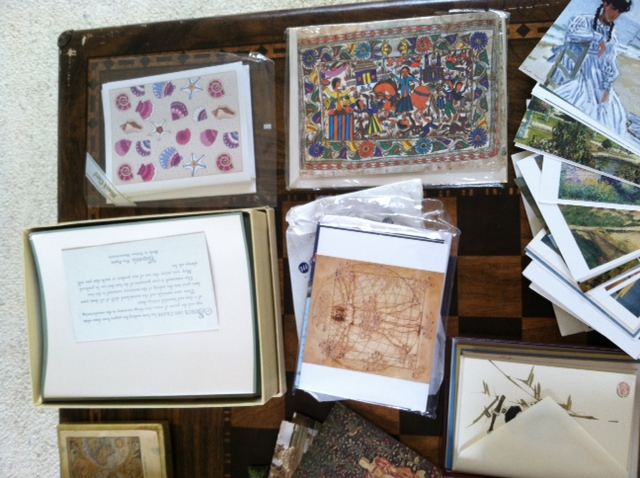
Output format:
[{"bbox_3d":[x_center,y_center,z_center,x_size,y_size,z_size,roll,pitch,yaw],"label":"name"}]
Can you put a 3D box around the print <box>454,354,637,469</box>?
[{"bbox_3d":[0.173,0.141,0.501,0.127,0.006,0.087,3,90,12],"label":"print"}]

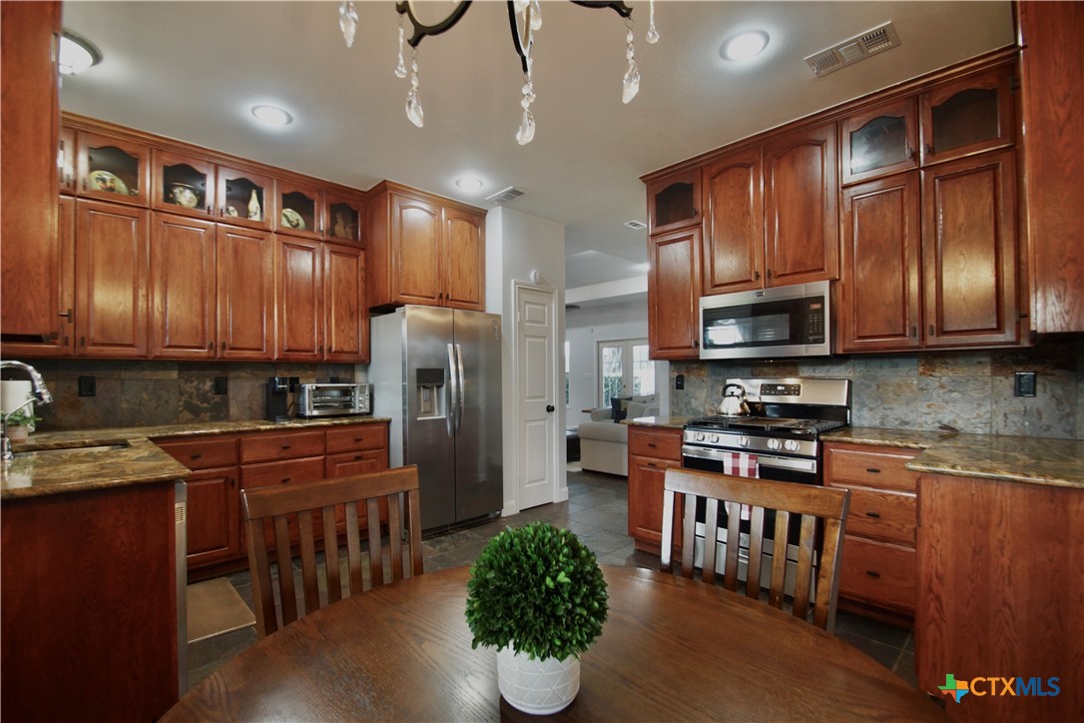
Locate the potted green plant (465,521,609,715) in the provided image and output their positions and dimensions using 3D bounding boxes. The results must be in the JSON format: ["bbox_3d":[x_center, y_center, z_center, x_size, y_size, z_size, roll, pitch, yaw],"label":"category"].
[{"bbox_3d":[-0.008,0.417,0.770,0.240,0.272,0.240,0,-1,0],"label":"potted green plant"}]

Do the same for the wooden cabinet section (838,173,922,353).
[{"bbox_3d":[1.881,-0.491,2.477,0.330,0.903,0.343,0,-1,-44],"label":"wooden cabinet section"}]

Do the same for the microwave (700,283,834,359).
[{"bbox_3d":[1.476,-0.230,2.920,0.390,0.418,0.760,0,-1,-44],"label":"microwave"}]

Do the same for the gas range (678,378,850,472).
[{"bbox_3d":[1.380,0.725,2.797,0.730,1.215,0.758,0,-1,-44],"label":"gas range"}]

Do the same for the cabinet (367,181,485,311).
[{"bbox_3d":[-1.066,-0.897,4.002,0.940,0.907,0.670,0,-1,-44],"label":"cabinet"}]

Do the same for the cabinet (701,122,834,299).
[{"bbox_3d":[1.512,-0.890,2.937,0.380,0.873,0.795,0,-1,-44],"label":"cabinet"}]

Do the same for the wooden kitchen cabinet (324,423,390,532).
[{"bbox_3d":[-1.560,0.920,3.537,0.470,0.879,0.615,0,-1,-44],"label":"wooden kitchen cabinet"}]

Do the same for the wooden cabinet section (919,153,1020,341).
[{"bbox_3d":[2.114,-0.495,2.237,0.330,0.903,0.326,0,-1,-44],"label":"wooden cabinet section"}]

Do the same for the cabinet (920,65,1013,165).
[{"bbox_3d":[2.156,-1.157,2.287,0.370,0.375,0.328,0,-1,-44],"label":"cabinet"}]

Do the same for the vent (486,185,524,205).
[{"bbox_3d":[-0.293,-1.351,3.728,0.180,0.020,0.355,0,-1,-44],"label":"vent"}]

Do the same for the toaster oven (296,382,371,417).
[{"bbox_3d":[-1.670,0.315,3.599,0.475,0.268,0.340,0,-1,-44],"label":"toaster oven"}]

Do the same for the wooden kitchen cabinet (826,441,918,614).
[{"bbox_3d":[1.830,0.885,2.422,0.630,0.879,0.420,0,-1,-44],"label":"wooden kitchen cabinet"}]

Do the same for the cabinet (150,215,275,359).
[{"bbox_3d":[-2.246,-0.458,3.079,0.666,0.914,0.330,0,-1,-44],"label":"cabinet"}]

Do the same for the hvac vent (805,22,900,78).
[{"bbox_3d":[1.414,-1.410,2.066,0.207,0.015,0.332,0,-1,-44],"label":"hvac vent"}]

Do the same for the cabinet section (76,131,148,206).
[{"bbox_3d":[-2.583,-1.106,2.728,0.310,0.382,0.330,0,-1,-44],"label":"cabinet section"}]

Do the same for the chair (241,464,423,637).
[{"bbox_3d":[-0.422,0.824,1.082,0.475,0.995,0.560,0,-1,-37],"label":"chair"}]

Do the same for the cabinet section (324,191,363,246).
[{"bbox_3d":[-1.647,-1.103,3.643,0.322,0.382,0.330,0,-1,-44],"label":"cabinet section"}]

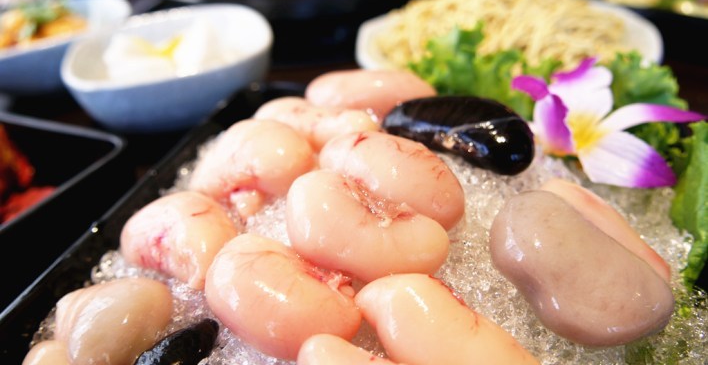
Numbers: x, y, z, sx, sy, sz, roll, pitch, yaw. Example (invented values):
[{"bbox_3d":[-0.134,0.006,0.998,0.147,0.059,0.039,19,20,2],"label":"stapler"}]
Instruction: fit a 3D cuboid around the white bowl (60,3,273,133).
[{"bbox_3d":[-0.101,-0.060,0.326,0.112,0.045,0.110,-16,37,-21],"label":"white bowl"}]

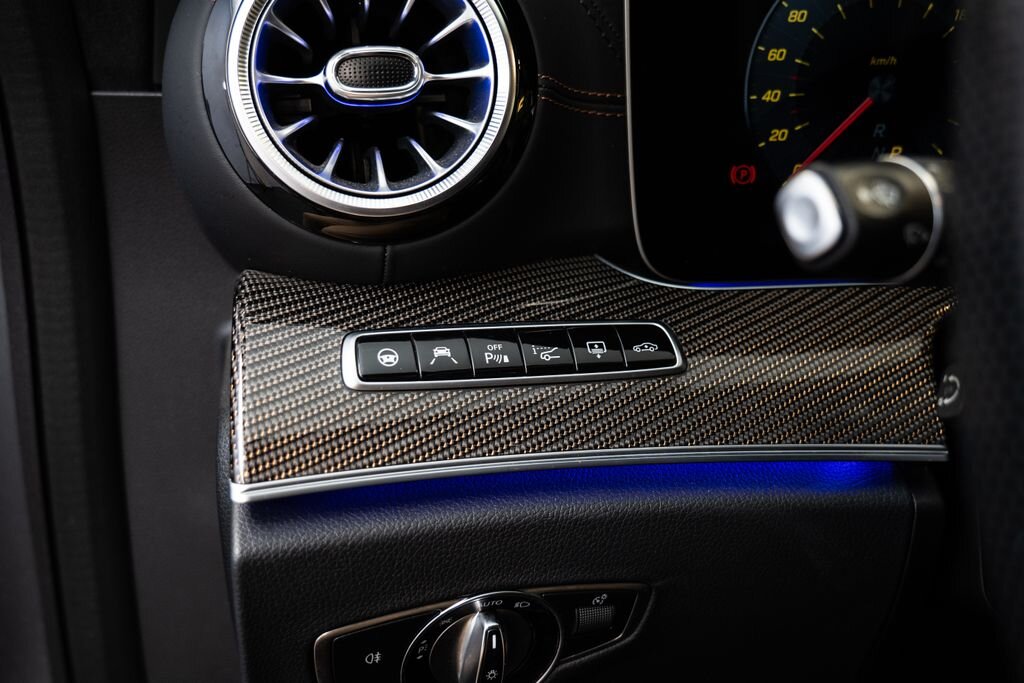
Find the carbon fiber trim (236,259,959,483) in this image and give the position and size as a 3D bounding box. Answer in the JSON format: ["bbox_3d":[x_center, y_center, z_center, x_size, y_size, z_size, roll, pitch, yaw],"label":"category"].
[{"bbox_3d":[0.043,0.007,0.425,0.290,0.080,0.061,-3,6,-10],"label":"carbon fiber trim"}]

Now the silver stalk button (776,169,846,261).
[{"bbox_3d":[0.085,-0.036,0.318,0.009,0.025,0.020,-5,18,-32],"label":"silver stalk button"}]

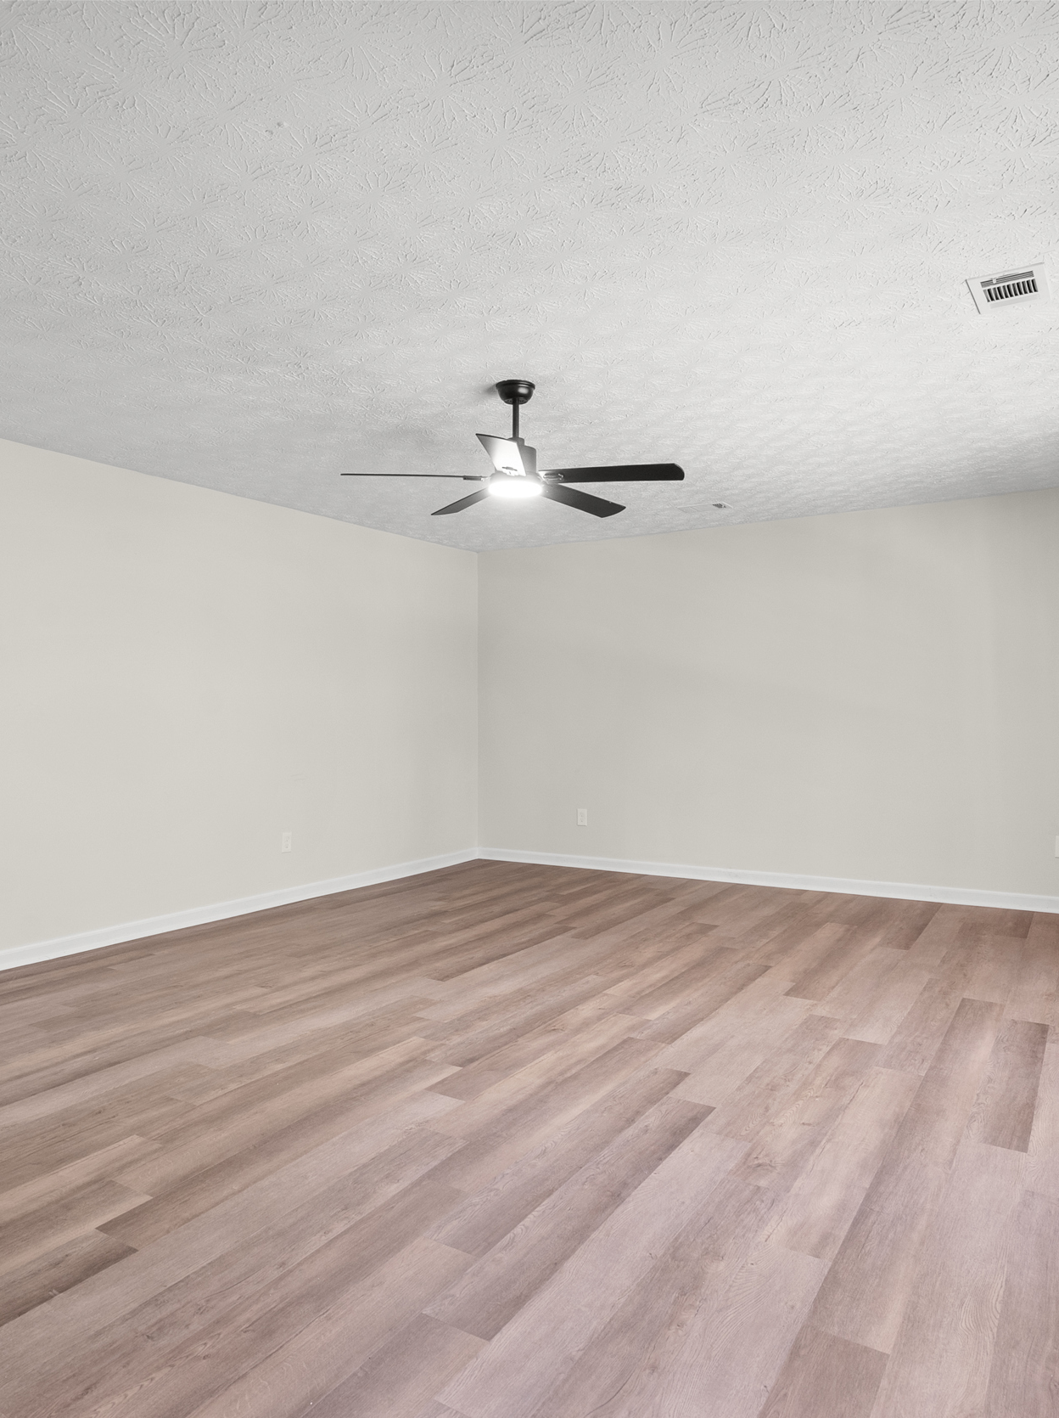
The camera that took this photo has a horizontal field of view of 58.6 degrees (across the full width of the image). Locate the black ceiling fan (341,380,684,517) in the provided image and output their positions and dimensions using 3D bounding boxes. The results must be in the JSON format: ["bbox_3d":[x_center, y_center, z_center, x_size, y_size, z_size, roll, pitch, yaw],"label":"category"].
[{"bbox_3d":[-0.052,-1.033,3.650,1.300,0.445,1.280,0,0,32],"label":"black ceiling fan"}]

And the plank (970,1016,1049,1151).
[{"bbox_3d":[1.569,1.186,3.059,0.159,0.012,1.210,0,0,31],"label":"plank"}]

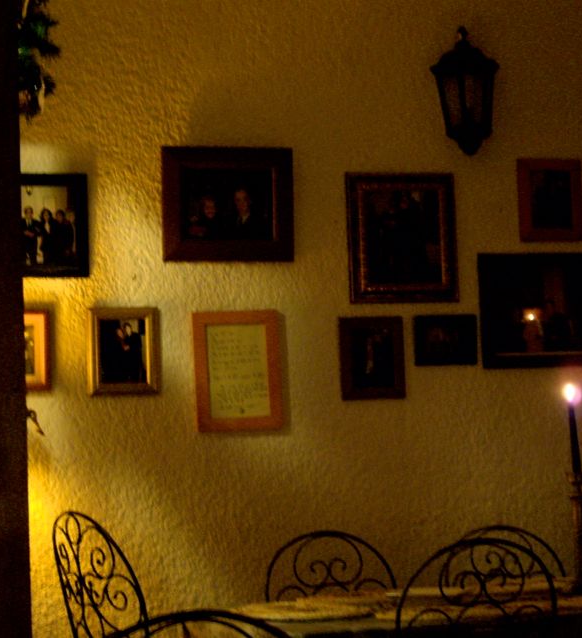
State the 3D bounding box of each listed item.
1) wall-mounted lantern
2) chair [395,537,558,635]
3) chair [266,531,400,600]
[{"bbox_3d":[0.553,-0.725,5.073,0.198,0.392,0.140,-1,-5,-12],"label":"wall-mounted lantern"},{"bbox_3d":[0.414,0.983,3.962,0.400,0.890,0.480,-1,-5,-12],"label":"chair"},{"bbox_3d":[0.177,1.029,4.335,0.400,0.890,0.480,-1,-5,-12],"label":"chair"}]

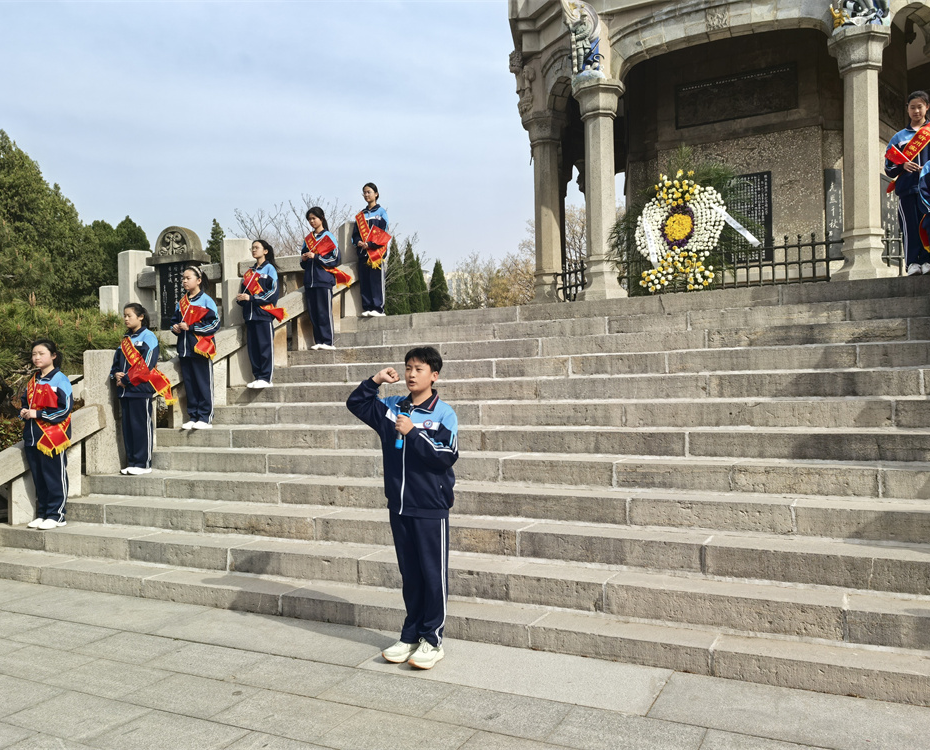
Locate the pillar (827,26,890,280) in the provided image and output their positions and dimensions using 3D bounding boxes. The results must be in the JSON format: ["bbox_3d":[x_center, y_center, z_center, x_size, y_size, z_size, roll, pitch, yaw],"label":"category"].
[{"bbox_3d":[3.592,-1.993,7.075,0.520,2.330,0.520,-2,0,26],"label":"pillar"}]

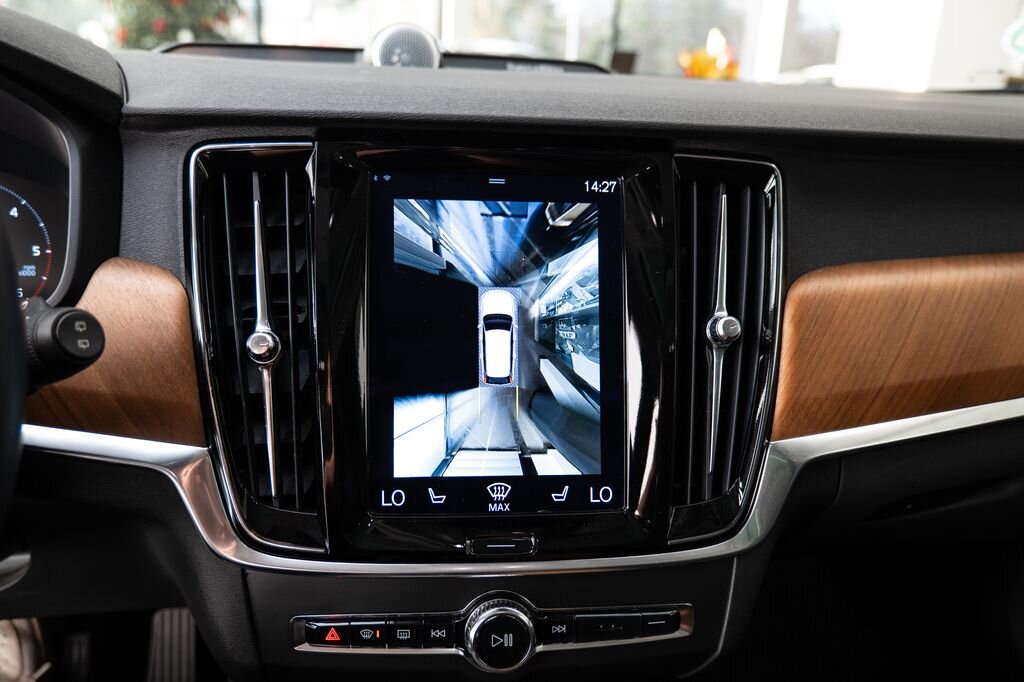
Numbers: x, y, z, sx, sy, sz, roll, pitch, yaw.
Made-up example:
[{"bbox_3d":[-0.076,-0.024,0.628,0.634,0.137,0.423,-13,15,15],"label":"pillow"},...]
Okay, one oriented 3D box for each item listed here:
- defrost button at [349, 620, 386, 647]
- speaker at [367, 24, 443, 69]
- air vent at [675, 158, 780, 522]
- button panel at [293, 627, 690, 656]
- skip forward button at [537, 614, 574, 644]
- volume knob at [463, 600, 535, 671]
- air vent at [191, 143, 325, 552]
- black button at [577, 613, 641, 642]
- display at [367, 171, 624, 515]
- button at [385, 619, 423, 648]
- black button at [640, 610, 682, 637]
[{"bbox_3d":[-0.074,0.150,0.367,0.018,0.013,0.009,0,-5,-6],"label":"defrost button"},{"bbox_3d":[-0.087,-0.227,0.585,0.057,0.054,0.045,1,6,-6],"label":"speaker"},{"bbox_3d":[0.116,0.000,0.404,0.060,0.203,0.030,0,-5,-6],"label":"air vent"},{"bbox_3d":[-0.009,0.152,0.377,0.206,0.023,0.016,0,-5,-6],"label":"button panel"},{"bbox_3d":[0.022,0.152,0.378,0.019,0.014,0.009,0,-5,-6],"label":"skip forward button"},{"bbox_3d":[-0.006,0.151,0.366,0.035,0.035,0.018,0,-5,-6],"label":"volume knob"},{"bbox_3d":[-0.131,0.004,0.376,0.066,0.209,0.030,0,-5,-6],"label":"air vent"},{"bbox_3d":[0.050,0.152,0.381,0.036,0.014,0.009,0,-5,-6],"label":"black button"},{"bbox_3d":[-0.009,0.001,0.385,0.138,0.184,0.010,0,-5,-6],"label":"display"},{"bbox_3d":[-0.055,0.151,0.369,0.018,0.015,0.009,0,-5,-6],"label":"button"},{"bbox_3d":[0.079,0.151,0.384,0.022,0.014,0.009,0,-5,-6],"label":"black button"}]

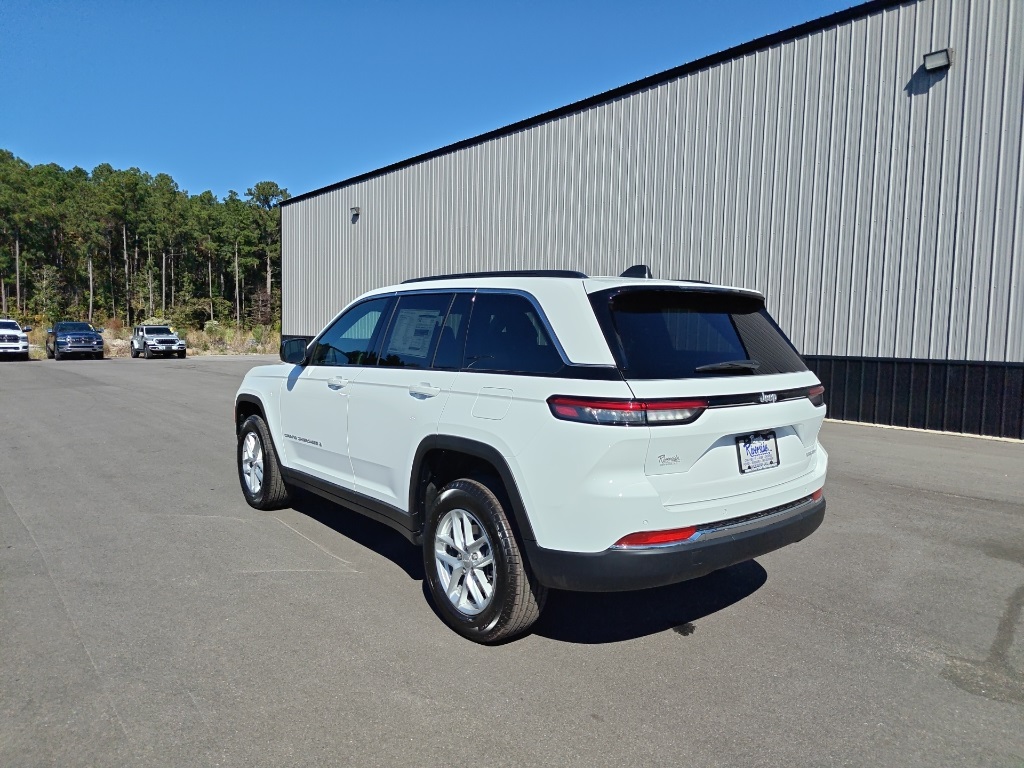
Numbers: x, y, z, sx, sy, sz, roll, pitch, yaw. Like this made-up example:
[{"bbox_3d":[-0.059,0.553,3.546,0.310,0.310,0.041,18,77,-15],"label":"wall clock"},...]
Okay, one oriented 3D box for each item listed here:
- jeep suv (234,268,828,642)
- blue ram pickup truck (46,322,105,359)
[{"bbox_3d":[-0.378,0.207,4.913,2.000,1.800,4.920,-2,5,-39],"label":"jeep suv"},{"bbox_3d":[-23.167,-2.281,36.022,2.085,1.970,5.920,-2,5,-40],"label":"blue ram pickup truck"}]

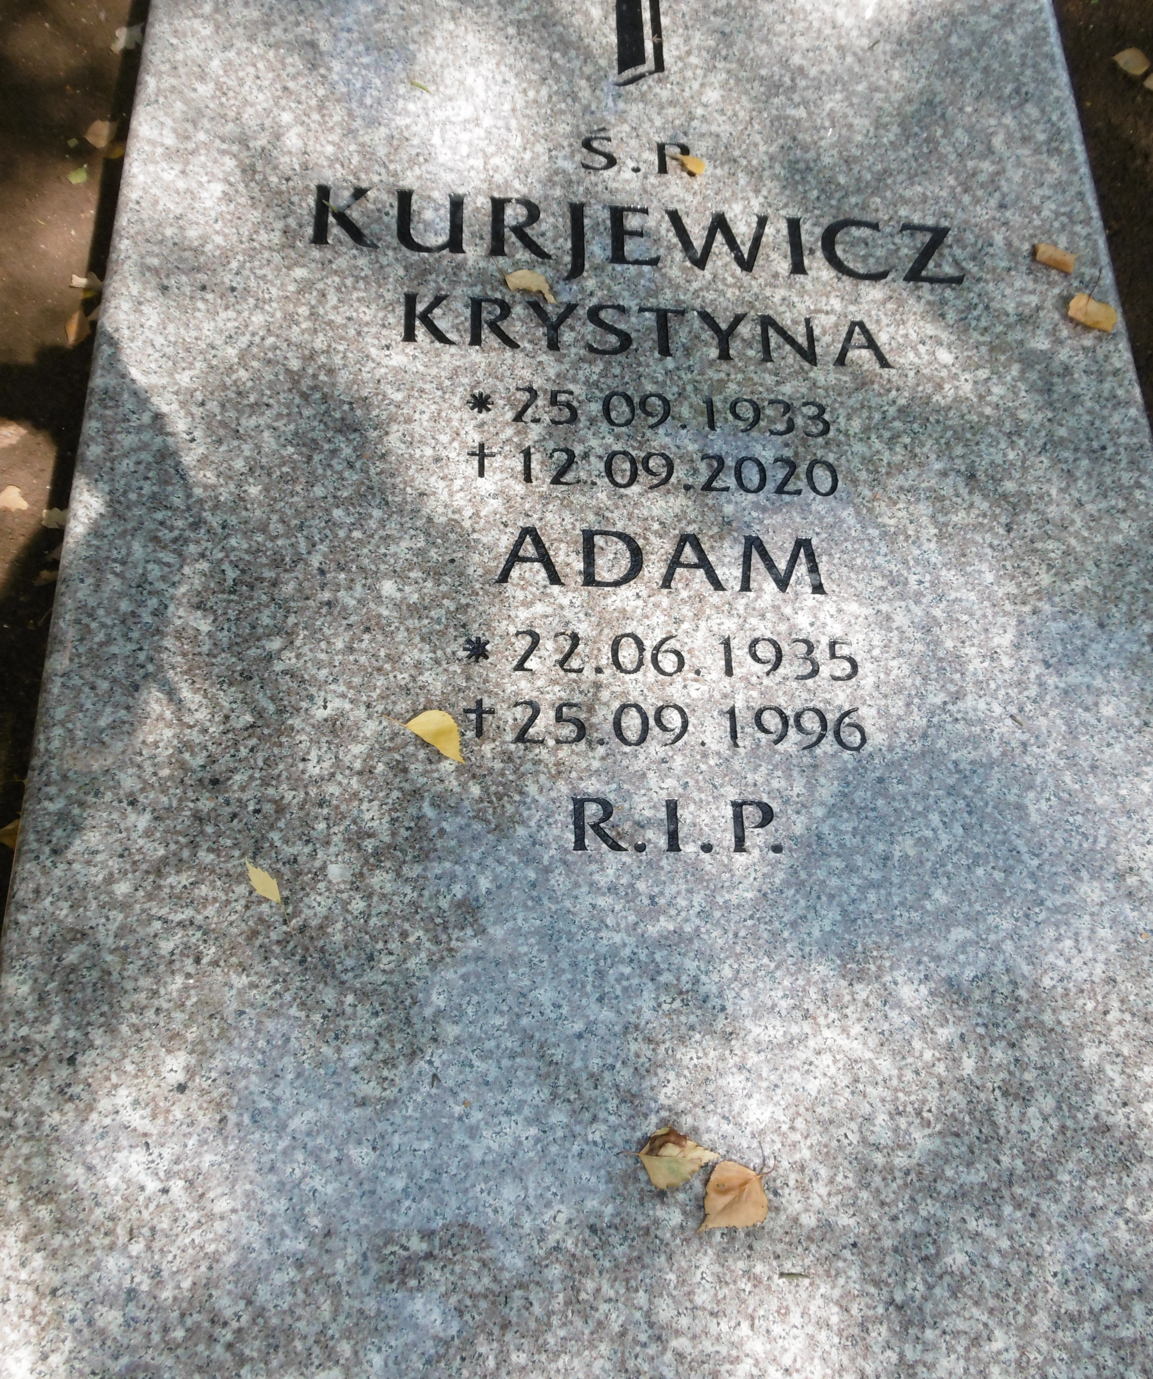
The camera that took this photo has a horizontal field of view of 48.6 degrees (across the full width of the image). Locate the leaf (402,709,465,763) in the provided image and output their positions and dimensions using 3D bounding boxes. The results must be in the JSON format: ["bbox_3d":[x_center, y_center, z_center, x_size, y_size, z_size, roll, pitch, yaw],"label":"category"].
[{"bbox_3d":[-0.093,0.031,0.909,0.050,0.012,0.025,35,68,8],"label":"leaf"}]

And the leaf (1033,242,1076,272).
[{"bbox_3d":[0.416,-0.377,1.110,0.038,0.016,0.022,23,66,3],"label":"leaf"}]

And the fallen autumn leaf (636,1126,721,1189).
[{"bbox_3d":[0.064,0.289,0.787,0.051,0.014,0.038,4,67,-5],"label":"fallen autumn leaf"}]

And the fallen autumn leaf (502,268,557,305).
[{"bbox_3d":[-0.036,-0.340,1.071,0.048,0.013,0.026,16,66,0],"label":"fallen autumn leaf"}]

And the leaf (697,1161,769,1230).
[{"bbox_3d":[0.094,0.315,0.782,0.051,0.010,0.043,-35,75,-19],"label":"leaf"}]

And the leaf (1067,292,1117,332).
[{"bbox_3d":[0.442,-0.323,1.091,0.042,0.016,0.031,23,66,3],"label":"leaf"}]

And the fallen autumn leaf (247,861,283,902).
[{"bbox_3d":[-0.211,0.130,0.856,0.036,0.008,0.015,30,67,6],"label":"fallen autumn leaf"}]

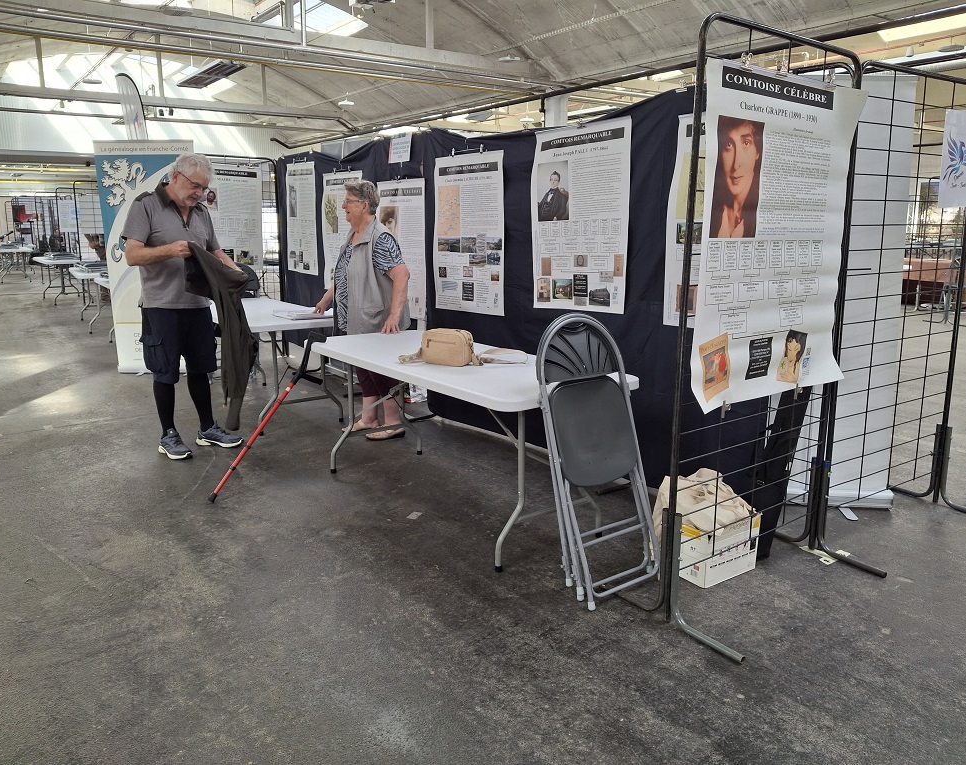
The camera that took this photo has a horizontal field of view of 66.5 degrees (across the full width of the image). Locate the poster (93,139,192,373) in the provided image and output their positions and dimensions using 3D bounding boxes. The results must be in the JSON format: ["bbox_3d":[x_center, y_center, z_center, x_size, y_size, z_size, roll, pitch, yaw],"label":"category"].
[{"bbox_3d":[-2.973,-1.098,6.661,0.855,2.080,0.150,0,12,-2],"label":"poster"}]

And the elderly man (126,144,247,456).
[{"bbox_3d":[-1.762,-0.441,4.366,0.560,1.760,0.570,9,14,34],"label":"elderly man"}]

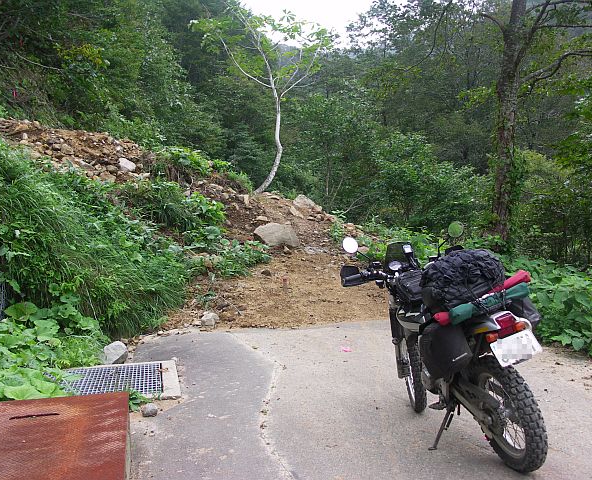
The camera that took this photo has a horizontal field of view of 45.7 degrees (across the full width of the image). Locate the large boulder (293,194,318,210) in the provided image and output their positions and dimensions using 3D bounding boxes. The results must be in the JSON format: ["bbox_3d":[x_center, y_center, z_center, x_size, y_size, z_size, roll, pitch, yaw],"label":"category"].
[{"bbox_3d":[0.264,-1.041,19.500,0.720,0.420,0.580,0,2,0],"label":"large boulder"}]

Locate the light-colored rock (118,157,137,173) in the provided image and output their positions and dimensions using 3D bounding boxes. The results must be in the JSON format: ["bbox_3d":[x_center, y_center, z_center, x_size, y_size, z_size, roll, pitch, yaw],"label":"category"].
[{"bbox_3d":[-3.957,-1.773,16.500,0.420,0.350,0.360,0,2,0],"label":"light-colored rock"}]

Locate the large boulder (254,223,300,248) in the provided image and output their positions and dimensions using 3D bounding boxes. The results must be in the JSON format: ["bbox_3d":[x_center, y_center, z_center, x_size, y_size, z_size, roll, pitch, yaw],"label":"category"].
[{"bbox_3d":[-0.421,-0.102,16.000,1.030,0.560,0.800,0,2,0],"label":"large boulder"}]

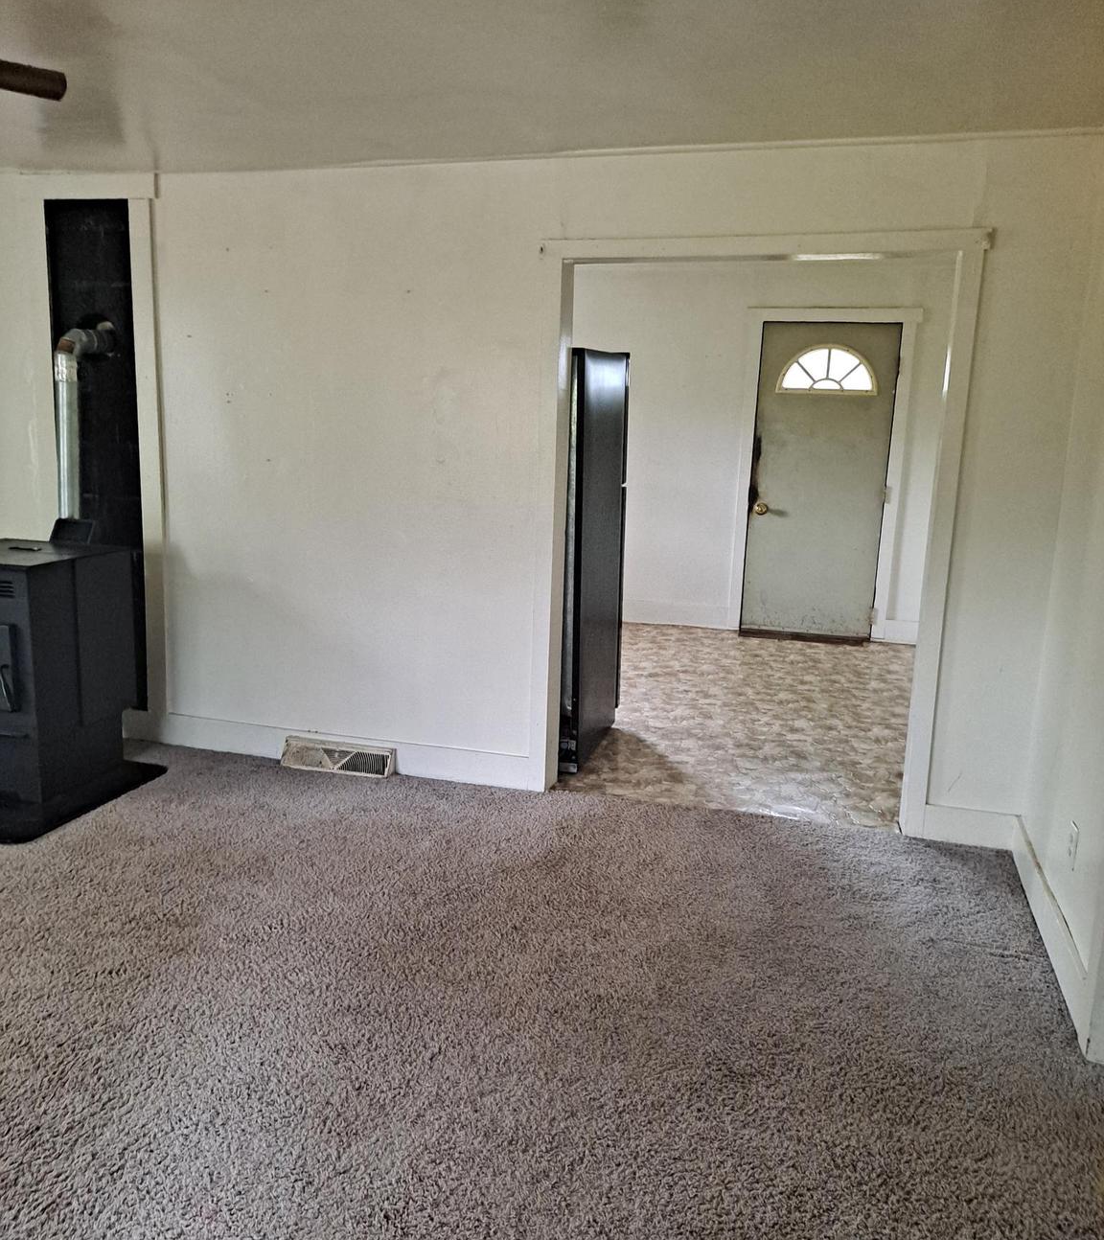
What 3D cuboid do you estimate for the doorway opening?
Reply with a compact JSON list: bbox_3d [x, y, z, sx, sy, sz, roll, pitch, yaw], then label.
[{"bbox_3d":[0.653,-0.299,3.764,1.454,2.013,0.140,5,11,16],"label":"doorway opening"}]

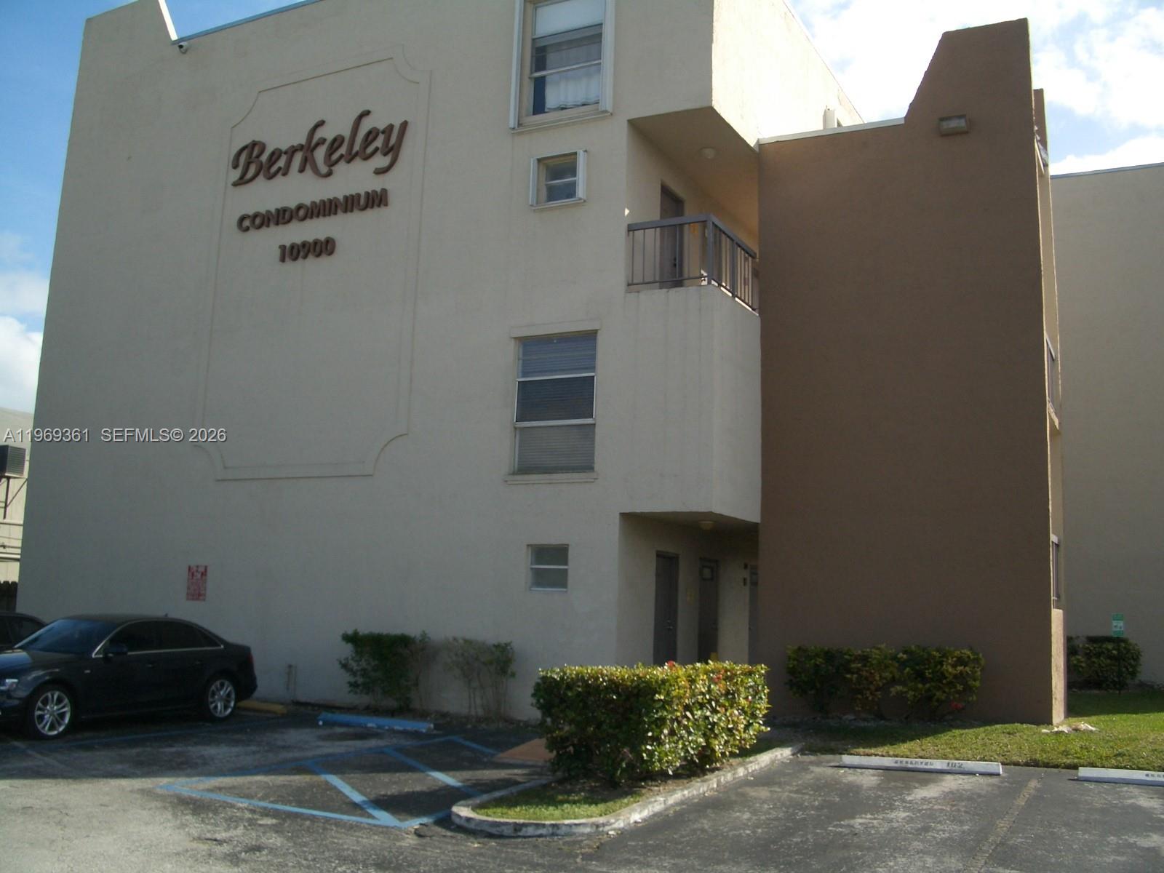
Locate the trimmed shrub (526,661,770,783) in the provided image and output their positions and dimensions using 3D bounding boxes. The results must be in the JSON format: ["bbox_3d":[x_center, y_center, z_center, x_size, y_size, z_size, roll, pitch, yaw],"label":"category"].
[{"bbox_3d":[0.805,2.793,11.835,1.100,0.980,3.250,-3,-10,27],"label":"trimmed shrub"}]

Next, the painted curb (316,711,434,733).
[{"bbox_3d":[-2.733,3.772,15.546,1.720,0.130,0.170,-3,-10,27],"label":"painted curb"}]

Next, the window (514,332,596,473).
[{"bbox_3d":[-0.395,-0.468,17.460,1.340,2.050,0.120,-3,-10,27],"label":"window"}]

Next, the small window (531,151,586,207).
[{"bbox_3d":[-0.375,-3.937,17.972,0.900,0.780,0.130,-3,-10,27],"label":"small window"}]

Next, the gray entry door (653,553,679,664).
[{"bbox_3d":[1.262,2.825,17.882,0.080,2.070,0.910,-3,-10,27],"label":"gray entry door"}]

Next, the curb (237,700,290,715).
[{"bbox_3d":[-4.928,3.909,17.024,1.720,0.120,0.170,-3,-10,27],"label":"curb"}]

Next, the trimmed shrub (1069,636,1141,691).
[{"bbox_3d":[11.189,4.848,25.204,1.500,1.137,1.100,-3,-10,27],"label":"trimmed shrub"}]

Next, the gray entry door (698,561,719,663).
[{"bbox_3d":[2.066,3.101,19.498,0.080,2.115,0.900,-3,-10,27],"label":"gray entry door"}]

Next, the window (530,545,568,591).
[{"bbox_3d":[-0.487,1.902,17.026,0.630,0.650,0.110,-3,-10,27],"label":"window"}]

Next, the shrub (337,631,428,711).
[{"bbox_3d":[-2.994,3.515,17.598,1.320,1.190,0.620,-3,-10,27],"label":"shrub"}]

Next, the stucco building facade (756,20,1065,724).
[{"bbox_3d":[4.962,-0.911,17.946,4.050,9.950,1.900,-3,-10,27],"label":"stucco building facade"}]

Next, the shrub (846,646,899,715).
[{"bbox_3d":[3.962,3.355,16.147,0.680,0.941,0.700,-3,-10,27],"label":"shrub"}]

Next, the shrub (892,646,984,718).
[{"bbox_3d":[4.748,3.285,15.695,1.100,0.968,0.800,-3,-10,27],"label":"shrub"}]

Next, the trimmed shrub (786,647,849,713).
[{"bbox_3d":[3.335,3.452,16.660,0.780,0.953,0.680,-3,-10,27],"label":"trimmed shrub"}]

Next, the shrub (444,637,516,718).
[{"bbox_3d":[-1.481,3.453,16.823,0.970,1.117,0.520,-3,-10,27],"label":"shrub"}]

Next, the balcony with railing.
[{"bbox_3d":[1.689,-2.480,17.760,1.350,1.065,1.920,-3,-10,27],"label":"balcony with railing"}]

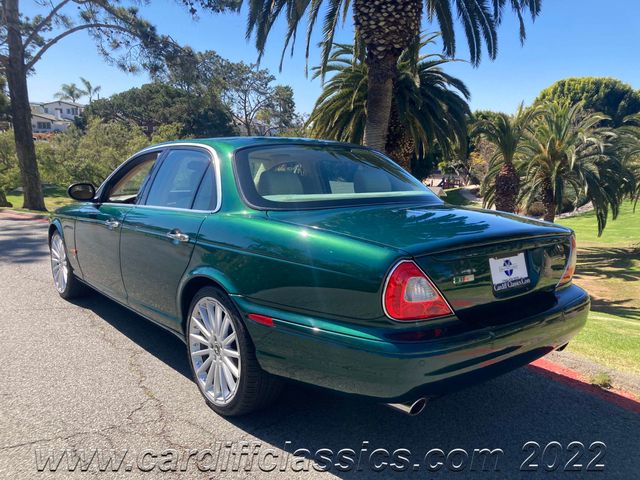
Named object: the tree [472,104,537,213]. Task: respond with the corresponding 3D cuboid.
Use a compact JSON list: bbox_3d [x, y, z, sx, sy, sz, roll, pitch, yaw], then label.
[{"bbox_3d":[7.062,-2.919,19.500,2.700,4.500,2.700,1,7,0],"label":"tree"}]

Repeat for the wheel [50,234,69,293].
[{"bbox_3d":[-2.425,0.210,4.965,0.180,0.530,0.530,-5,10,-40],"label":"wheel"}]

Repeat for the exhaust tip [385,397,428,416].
[{"bbox_3d":[0.345,0.645,2.065,0.075,0.072,0.140,-5,10,-40],"label":"exhaust tip"}]

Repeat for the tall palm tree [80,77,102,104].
[{"bbox_3d":[-46.344,-28.699,105.000,4.500,9.500,4.500,1,7,0],"label":"tall palm tree"}]

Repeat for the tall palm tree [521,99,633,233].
[{"bbox_3d":[8.357,-2.315,17.000,3.700,4.600,3.700,1,7,0],"label":"tall palm tree"}]

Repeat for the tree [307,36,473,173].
[{"bbox_3d":[2.685,-4.346,20.000,6.300,7.200,6.300,1,7,0],"label":"tree"}]

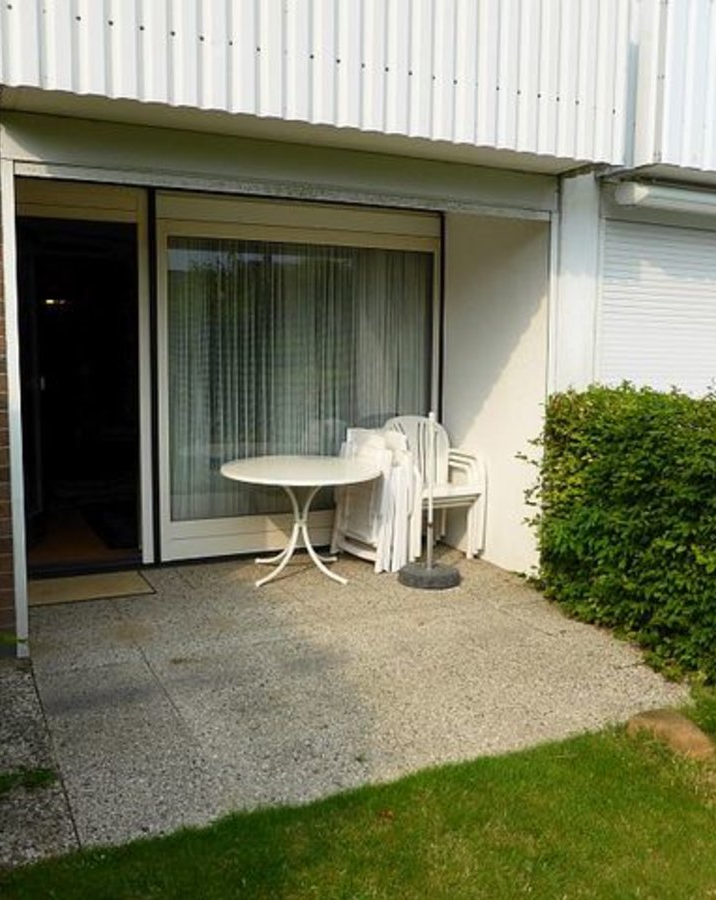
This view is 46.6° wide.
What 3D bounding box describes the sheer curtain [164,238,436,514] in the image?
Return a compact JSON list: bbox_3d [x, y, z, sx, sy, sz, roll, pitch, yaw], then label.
[{"bbox_3d":[-0.331,-0.507,5.904,1.968,1.966,0.100,-3,7,-25],"label":"sheer curtain"}]

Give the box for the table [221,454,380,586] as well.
[{"bbox_3d":[-0.375,0.438,5.318,1.000,0.690,1.000,0,6,0],"label":"table"}]

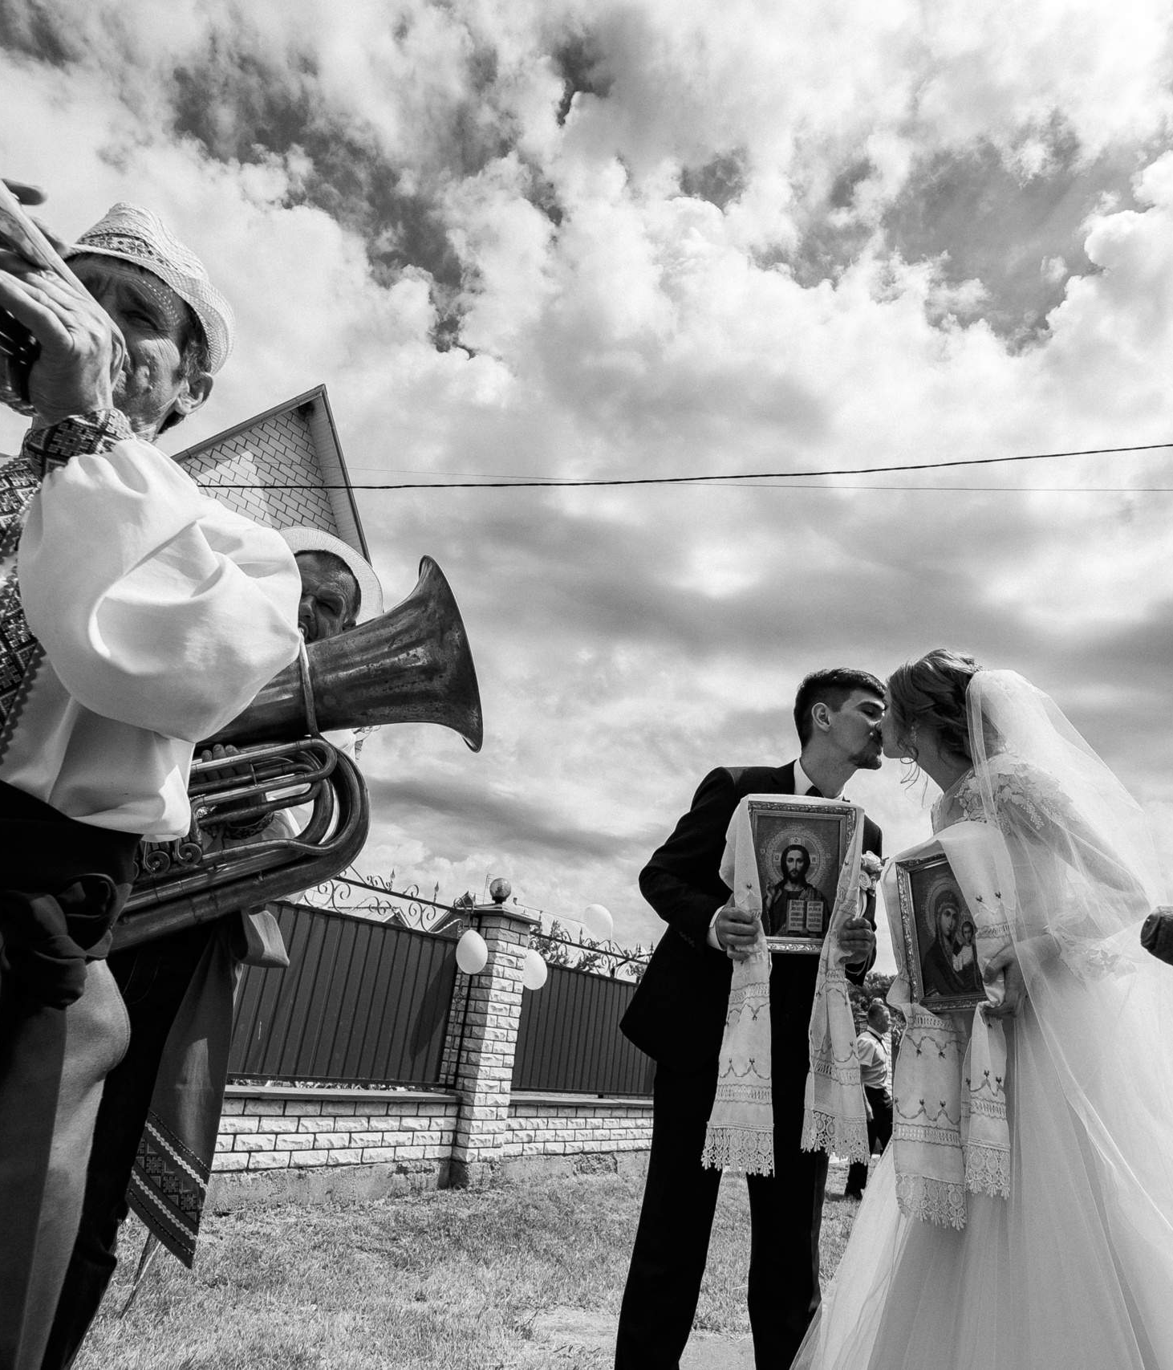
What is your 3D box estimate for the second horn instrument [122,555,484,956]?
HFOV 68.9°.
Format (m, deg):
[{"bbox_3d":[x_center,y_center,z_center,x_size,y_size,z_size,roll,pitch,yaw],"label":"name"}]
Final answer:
[{"bbox_3d":[-0.532,0.110,1.233,0.750,0.431,0.320,-17,-7,-19],"label":"second horn instrument"}]

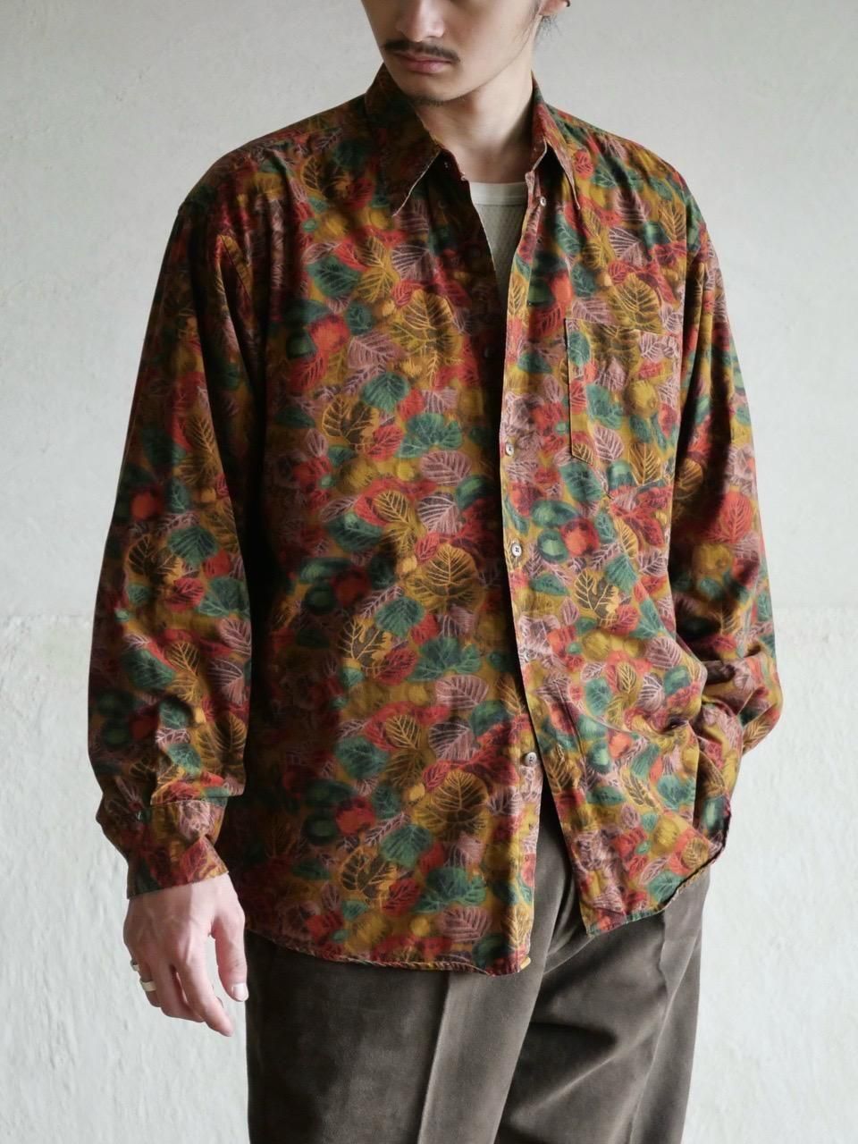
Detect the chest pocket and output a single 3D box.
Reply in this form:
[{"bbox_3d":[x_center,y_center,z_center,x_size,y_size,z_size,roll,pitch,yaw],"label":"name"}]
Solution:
[{"bbox_3d":[0.166,-0.139,2.930,0.122,0.148,0.025,-5,-1,-38],"label":"chest pocket"}]

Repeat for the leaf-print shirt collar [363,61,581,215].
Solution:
[{"bbox_3d":[0.038,-0.373,2.960,0.180,0.135,0.155,-1,3,-27],"label":"leaf-print shirt collar"}]

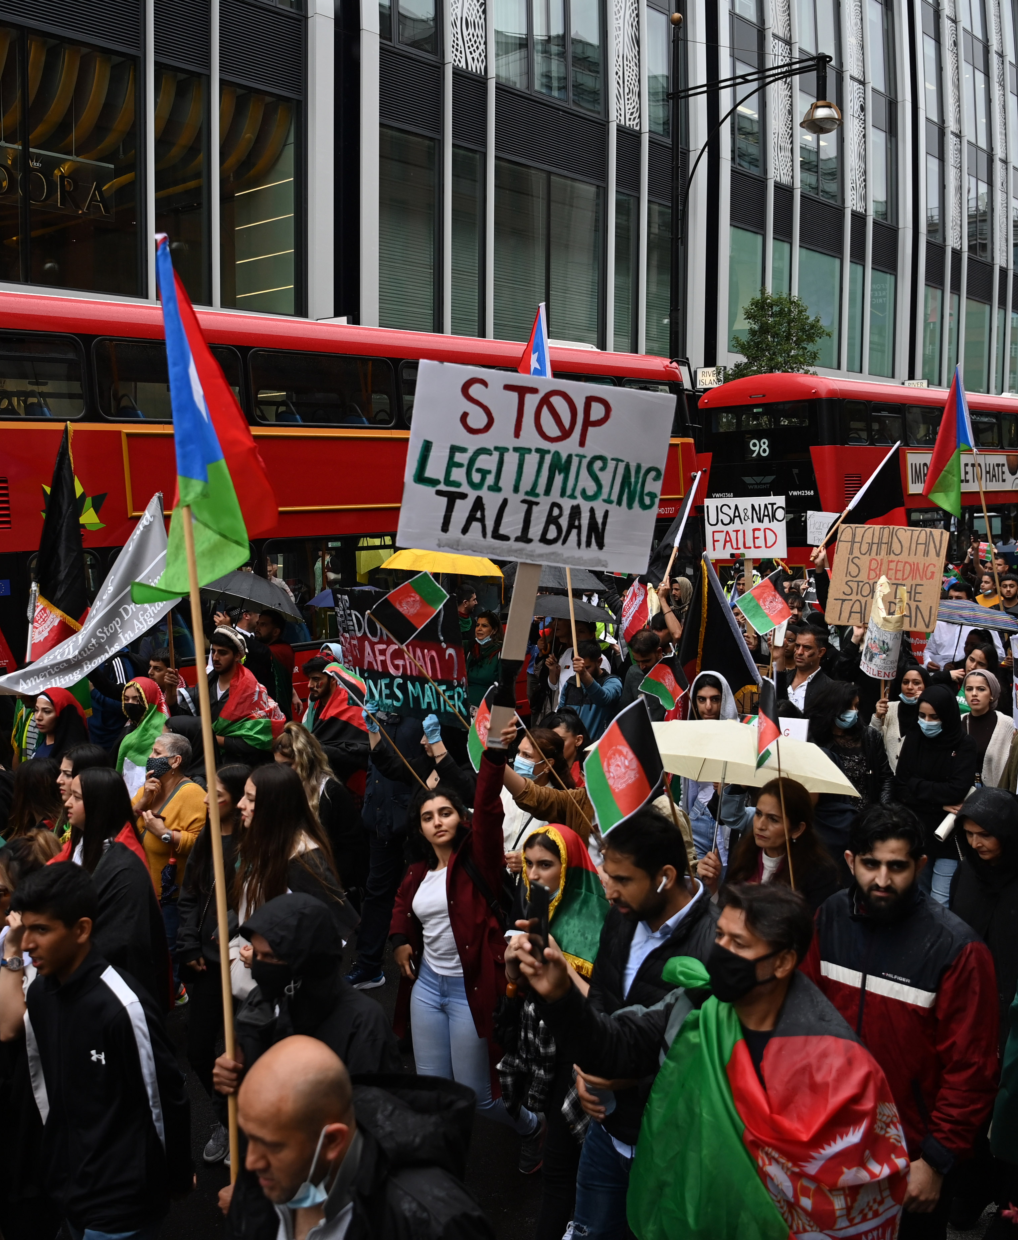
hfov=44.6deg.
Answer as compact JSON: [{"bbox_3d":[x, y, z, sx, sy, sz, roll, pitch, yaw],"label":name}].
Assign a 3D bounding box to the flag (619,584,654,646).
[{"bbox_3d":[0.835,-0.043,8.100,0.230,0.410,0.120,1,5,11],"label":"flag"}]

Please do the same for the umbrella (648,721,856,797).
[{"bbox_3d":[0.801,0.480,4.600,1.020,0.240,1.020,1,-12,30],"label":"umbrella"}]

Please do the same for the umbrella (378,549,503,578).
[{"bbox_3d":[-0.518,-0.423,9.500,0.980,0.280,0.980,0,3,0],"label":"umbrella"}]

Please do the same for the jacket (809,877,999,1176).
[{"bbox_3d":[1.002,1.038,3.150,0.500,0.700,0.300,3,6,36],"label":"jacket"}]

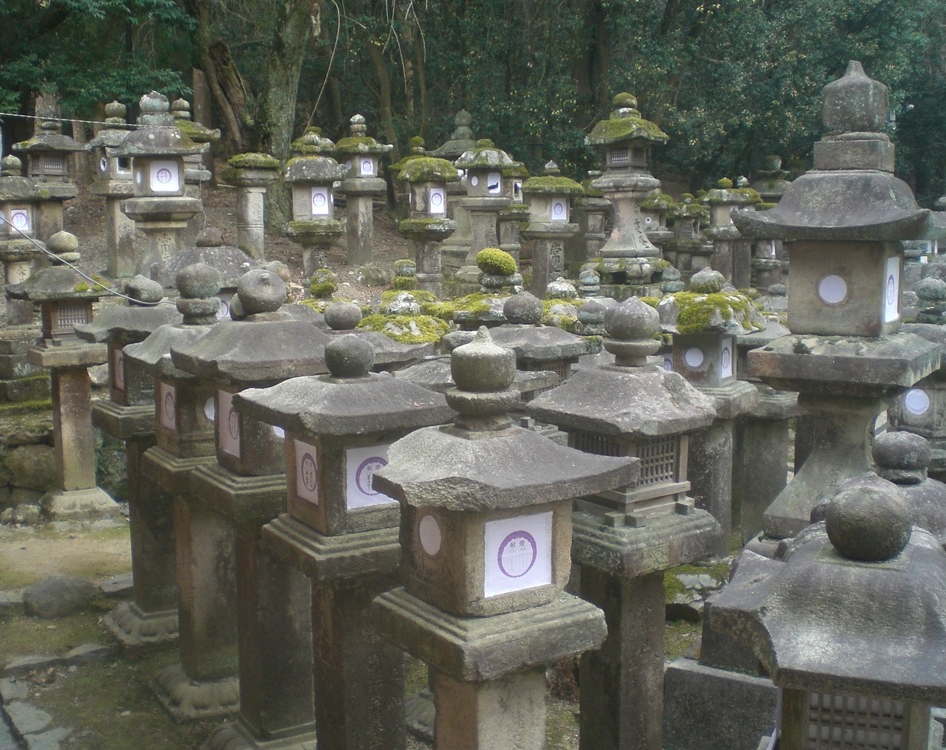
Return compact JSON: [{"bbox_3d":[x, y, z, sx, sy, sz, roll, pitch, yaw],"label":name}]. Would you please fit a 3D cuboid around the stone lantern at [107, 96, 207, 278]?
[{"bbox_3d":[-2.548,-1.395,8.940,0.630,1.778,0.630,-6,11,-34],"label":"stone lantern"}]

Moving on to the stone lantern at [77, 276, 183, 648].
[{"bbox_3d":[-1.666,0.439,5.620,0.550,1.875,0.550,-6,12,-30],"label":"stone lantern"}]

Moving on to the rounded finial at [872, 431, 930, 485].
[{"bbox_3d":[1.366,0.263,3.499,0.177,0.154,0.177,-6,12,-30],"label":"rounded finial"}]

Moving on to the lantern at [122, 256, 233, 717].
[{"bbox_3d":[-1.189,0.510,4.792,0.520,1.971,0.520,-6,12,-30],"label":"lantern"}]

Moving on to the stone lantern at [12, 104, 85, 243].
[{"bbox_3d":[-3.956,-1.727,10.256,0.550,1.538,0.550,8,13,39],"label":"stone lantern"}]

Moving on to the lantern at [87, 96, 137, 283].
[{"bbox_3d":[-3.644,-1.938,11.441,0.500,1.798,0.500,7,12,40],"label":"lantern"}]

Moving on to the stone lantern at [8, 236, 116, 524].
[{"bbox_3d":[-2.637,-0.018,7.194,0.560,1.829,0.560,-6,11,-32],"label":"stone lantern"}]

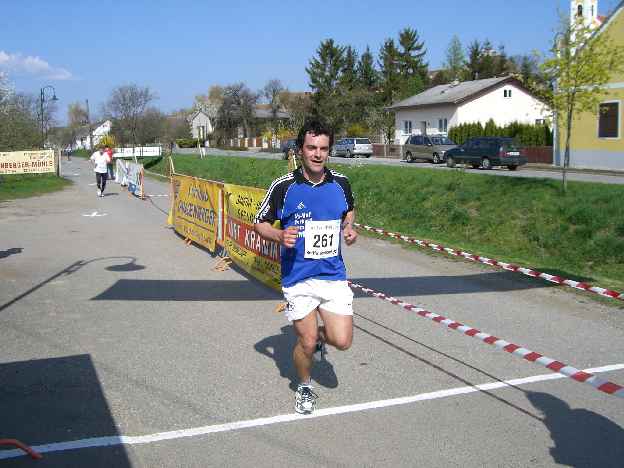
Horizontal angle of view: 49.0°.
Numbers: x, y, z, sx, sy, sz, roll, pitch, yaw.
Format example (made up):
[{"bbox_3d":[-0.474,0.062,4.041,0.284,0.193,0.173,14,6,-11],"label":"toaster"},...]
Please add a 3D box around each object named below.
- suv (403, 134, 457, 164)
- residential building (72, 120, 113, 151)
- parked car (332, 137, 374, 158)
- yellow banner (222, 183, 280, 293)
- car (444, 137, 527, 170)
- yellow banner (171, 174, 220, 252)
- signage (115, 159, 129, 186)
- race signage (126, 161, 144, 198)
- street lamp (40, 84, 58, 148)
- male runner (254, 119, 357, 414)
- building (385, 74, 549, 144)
[{"bbox_3d":[7.179,-5.078,41.485,1.720,1.660,4.100,-4,8,-28],"label":"suv"},{"bbox_3d":[-41.300,-18.249,132.773,8.000,5.800,8.000,-3,7,-25],"label":"residential building"},{"bbox_3d":[2.951,-6.538,52.467,1.750,1.480,4.600,-3,7,-21],"label":"parked car"},{"bbox_3d":[-0.650,-0.039,8.432,0.080,1.040,3.204,-3,7,-22],"label":"yellow banner"},{"bbox_3d":[8.373,-3.861,33.009,1.730,1.490,4.350,-3,7,-25],"label":"car"},{"bbox_3d":[-2.105,-0.443,11.908,0.080,1.040,3.673,-3,7,-21],"label":"yellow banner"},{"bbox_3d":[-8.500,-2.714,30.908,0.120,1.030,4.522,-3,7,-21],"label":"signage"},{"bbox_3d":[-6.125,-1.855,23.708,0.120,1.030,3.681,-3,7,-21],"label":"race signage"},{"bbox_3d":[-15.800,-6.244,41.049,1.120,5.280,0.550,-2,7,-18],"label":"street lamp"},{"bbox_3d":[-0.050,0.181,4.181,0.560,1.710,0.700,-1,7,-10],"label":"male runner"},{"bbox_3d":[12.911,-9.214,54.682,10.500,5.750,9.200,-3,7,-25],"label":"building"}]

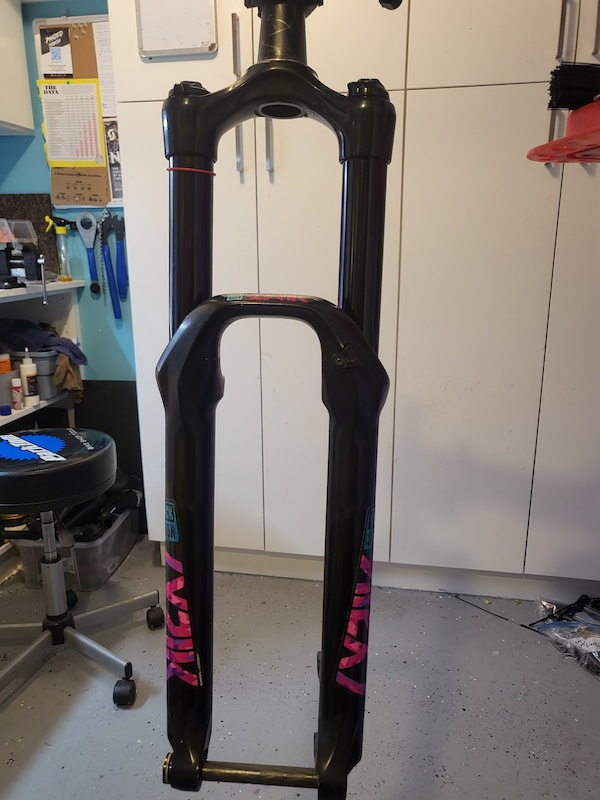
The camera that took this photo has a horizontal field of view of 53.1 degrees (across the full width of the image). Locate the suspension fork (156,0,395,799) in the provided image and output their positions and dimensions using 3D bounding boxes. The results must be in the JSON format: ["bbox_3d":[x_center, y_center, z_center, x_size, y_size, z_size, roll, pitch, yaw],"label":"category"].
[{"bbox_3d":[-0.022,-0.027,0.500,0.193,0.735,0.108,2,8,1],"label":"suspension fork"}]

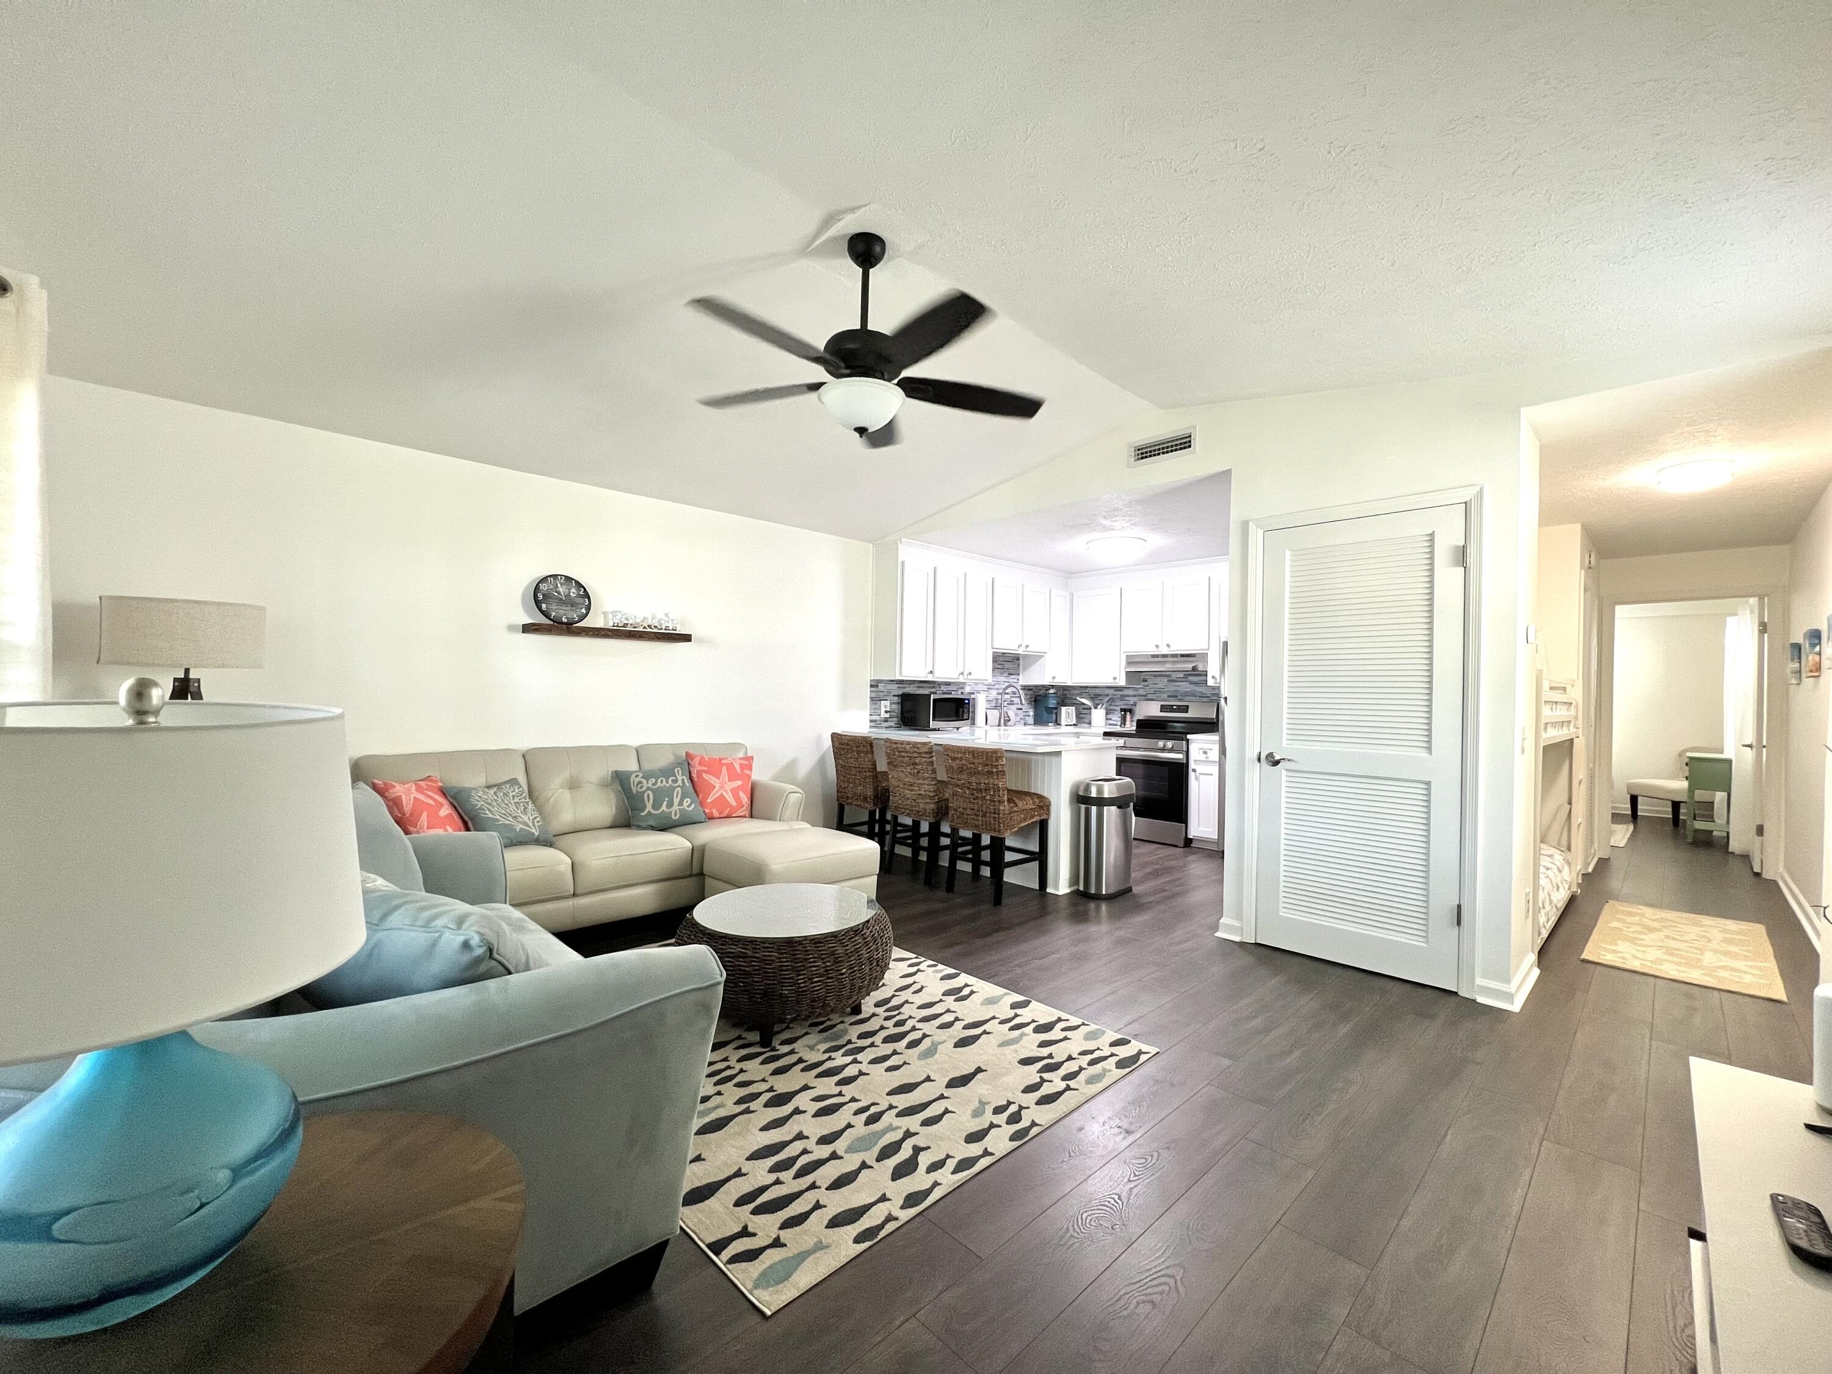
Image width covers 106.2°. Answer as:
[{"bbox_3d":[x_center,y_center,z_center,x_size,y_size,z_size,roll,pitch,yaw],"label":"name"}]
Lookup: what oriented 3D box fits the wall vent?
[{"bbox_3d":[1.358,-1.332,3.827,0.025,0.150,0.413,1,0,-42],"label":"wall vent"}]

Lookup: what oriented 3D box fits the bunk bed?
[{"bbox_3d":[3.273,0.623,4.237,2.020,1.390,1.060,1,0,-42],"label":"bunk bed"}]

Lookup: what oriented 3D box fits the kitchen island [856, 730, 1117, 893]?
[{"bbox_3d":[0.394,0.803,4.973,0.940,0.915,1.900,2,-1,-43],"label":"kitchen island"}]

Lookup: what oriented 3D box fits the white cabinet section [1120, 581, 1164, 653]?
[{"bbox_3d":[2.133,-0.610,6.267,0.300,0.622,0.403,1,-1,-43],"label":"white cabinet section"}]

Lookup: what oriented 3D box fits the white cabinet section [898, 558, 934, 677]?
[{"bbox_3d":[-0.090,-0.520,5.473,0.364,0.906,0.300,1,-1,-43],"label":"white cabinet section"}]

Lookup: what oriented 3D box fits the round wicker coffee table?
[{"bbox_3d":[-0.489,1.033,2.606,0.800,0.390,0.800,1,0,0],"label":"round wicker coffee table"}]

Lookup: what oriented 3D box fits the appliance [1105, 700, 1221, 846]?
[{"bbox_3d":[2.195,0.729,6.156,0.680,1.170,0.760,1,0,-42],"label":"appliance"}]

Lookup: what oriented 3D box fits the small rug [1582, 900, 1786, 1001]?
[{"bbox_3d":[3.984,1.321,3.584,1.555,0.010,0.610,2,-1,-41],"label":"small rug"}]

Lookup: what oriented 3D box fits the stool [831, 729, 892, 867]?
[{"bbox_3d":[-0.274,0.791,5.065,0.550,0.910,0.470,2,-1,-43],"label":"stool"}]

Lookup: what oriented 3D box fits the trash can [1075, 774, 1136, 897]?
[{"bbox_3d":[1.186,0.926,4.276,0.420,0.690,0.260,2,-1,-43],"label":"trash can"}]

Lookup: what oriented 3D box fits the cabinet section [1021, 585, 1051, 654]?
[{"bbox_3d":[1.019,-0.628,6.503,0.417,0.622,0.300,1,-1,-43],"label":"cabinet section"}]

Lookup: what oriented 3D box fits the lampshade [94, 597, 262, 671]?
[{"bbox_3d":[-2.969,-0.211,2.787,0.460,0.265,0.390,1,0,-42],"label":"lampshade"}]

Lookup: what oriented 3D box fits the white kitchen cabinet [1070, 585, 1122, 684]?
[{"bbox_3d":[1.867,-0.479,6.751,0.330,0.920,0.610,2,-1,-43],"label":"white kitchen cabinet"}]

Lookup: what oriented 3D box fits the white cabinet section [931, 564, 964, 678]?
[{"bbox_3d":[0.173,-0.513,5.718,0.355,0.906,0.300,1,-1,-43],"label":"white cabinet section"}]

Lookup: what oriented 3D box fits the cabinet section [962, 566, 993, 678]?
[{"bbox_3d":[0.435,-0.506,5.961,0.359,0.906,0.300,1,-1,-43],"label":"cabinet section"}]

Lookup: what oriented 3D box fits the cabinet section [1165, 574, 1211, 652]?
[{"bbox_3d":[2.411,-0.608,5.968,0.300,0.622,0.413,1,-1,-43],"label":"cabinet section"}]

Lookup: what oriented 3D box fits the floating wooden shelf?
[{"bbox_3d":[-1.814,-0.310,4.107,0.910,0.050,0.190,2,-1,-43],"label":"floating wooden shelf"}]

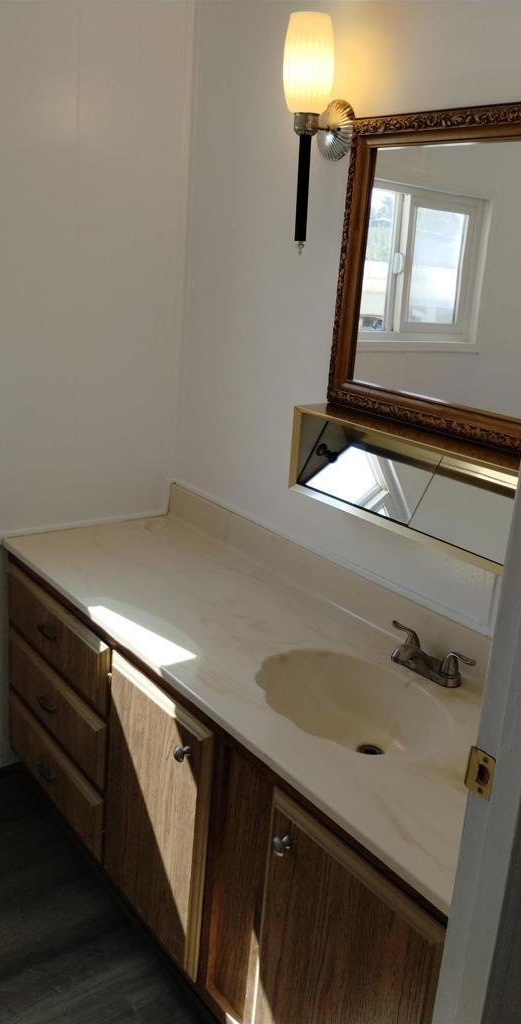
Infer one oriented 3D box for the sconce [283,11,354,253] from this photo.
[{"bbox_3d":[0.114,-0.823,1.830,0.158,0.490,0.130,-8,21,-36],"label":"sconce"}]

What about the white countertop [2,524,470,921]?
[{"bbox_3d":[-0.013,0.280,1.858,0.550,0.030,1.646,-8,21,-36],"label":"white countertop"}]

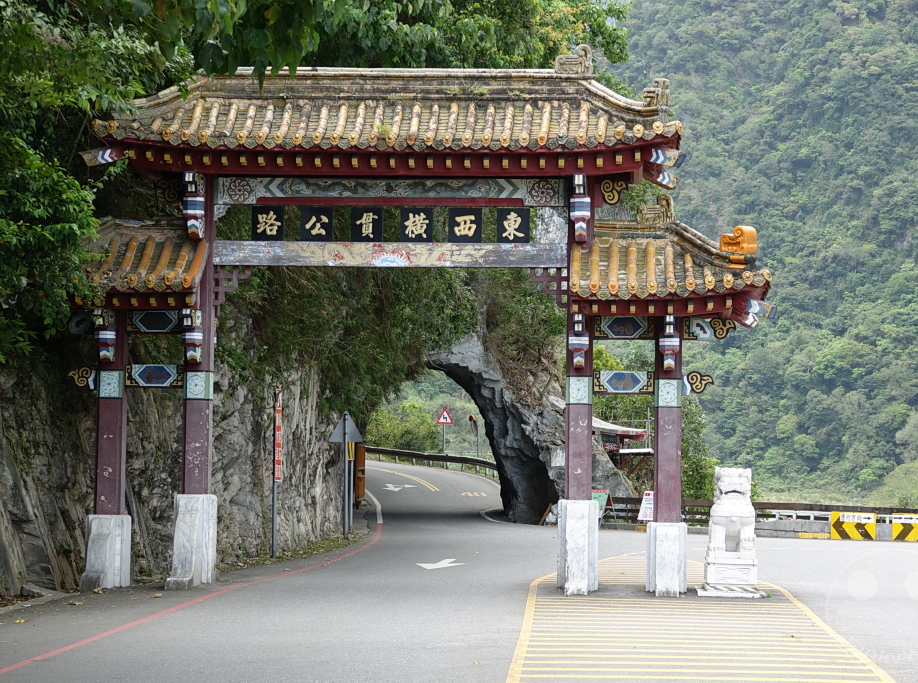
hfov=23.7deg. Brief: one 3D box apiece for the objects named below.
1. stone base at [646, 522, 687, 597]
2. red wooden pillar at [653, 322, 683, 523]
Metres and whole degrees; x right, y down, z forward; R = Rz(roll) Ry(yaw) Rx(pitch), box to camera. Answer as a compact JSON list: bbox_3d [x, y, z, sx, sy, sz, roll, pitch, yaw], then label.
[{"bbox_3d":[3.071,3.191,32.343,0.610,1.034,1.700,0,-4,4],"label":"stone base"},{"bbox_3d":[3.107,1.148,32.480,0.400,3.077,0.410,0,-4,4],"label":"red wooden pillar"}]

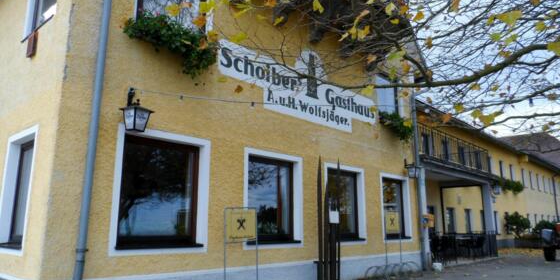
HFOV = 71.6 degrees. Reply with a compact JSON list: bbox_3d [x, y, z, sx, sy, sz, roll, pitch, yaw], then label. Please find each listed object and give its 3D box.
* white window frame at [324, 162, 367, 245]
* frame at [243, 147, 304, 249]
[{"bbox_3d":[1.521,1.512,9.072,0.160,1.807,1.574,-12,-18,43],"label":"white window frame"},{"bbox_3d":[-0.120,1.142,7.450,0.160,1.807,1.574,-12,-18,43],"label":"frame"}]

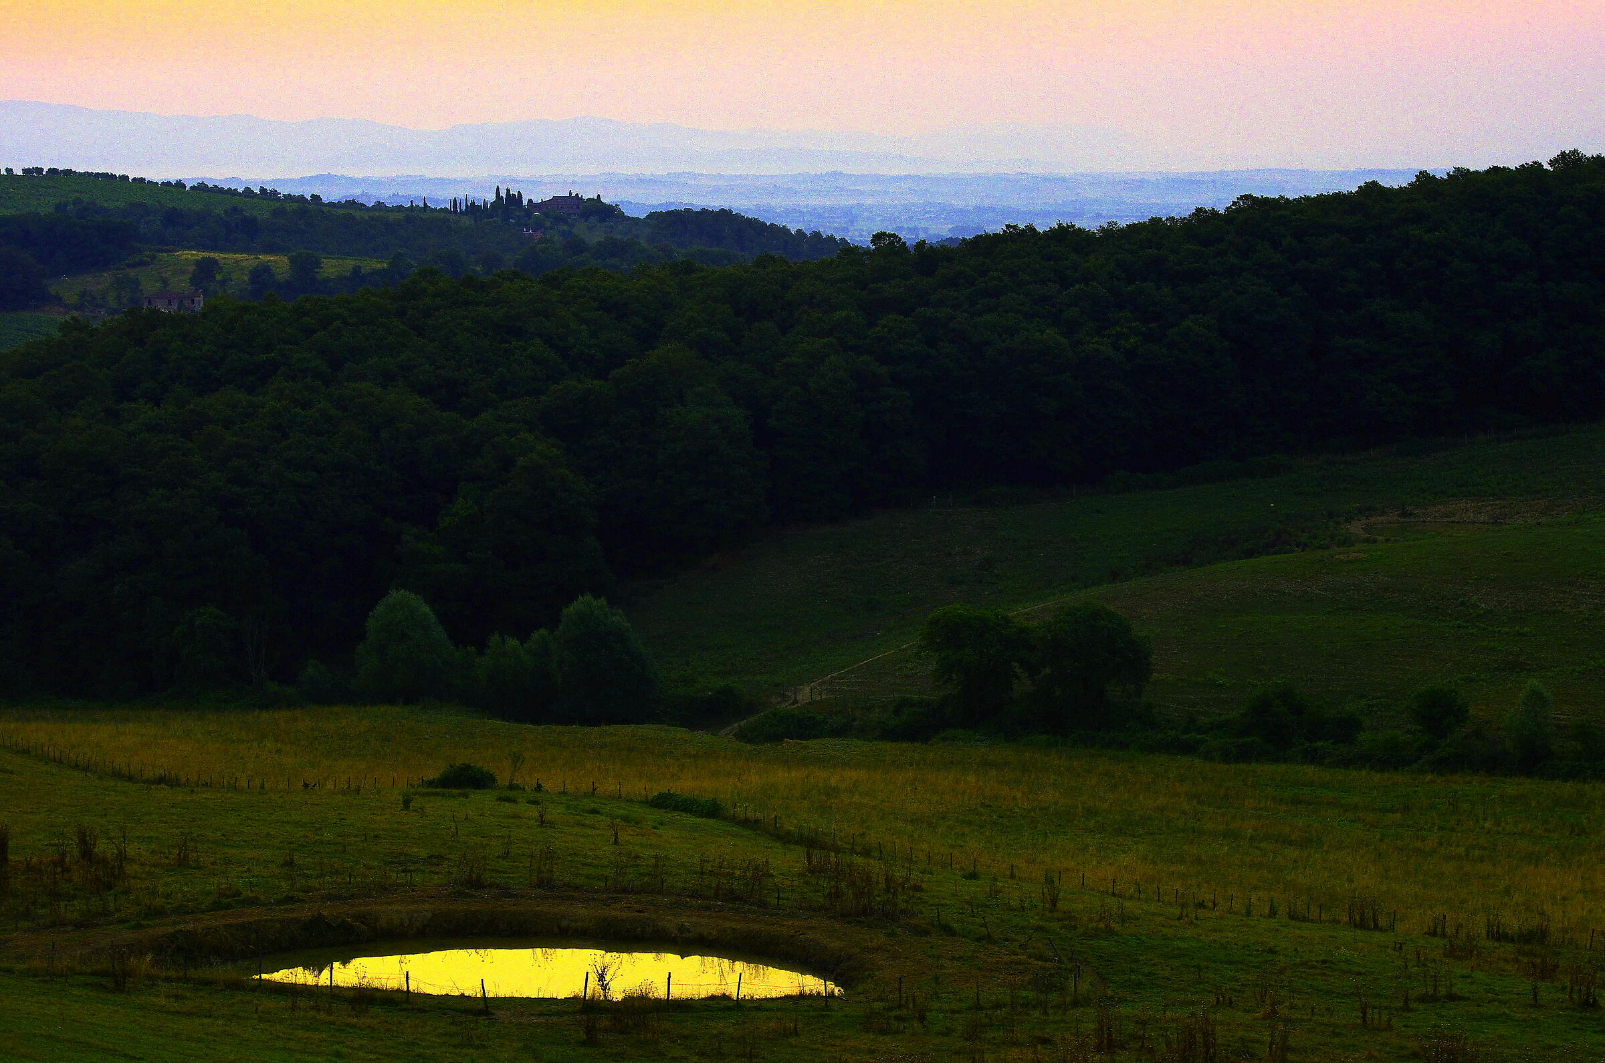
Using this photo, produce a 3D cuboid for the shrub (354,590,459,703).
[{"bbox_3d":[-35.777,10.721,330.000,9.527,10.888,9.051,0,6,0],"label":"shrub"}]

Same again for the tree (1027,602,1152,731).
[{"bbox_3d":[24.394,11.563,310.000,10.548,11.081,10.021,0,6,0],"label":"tree"}]

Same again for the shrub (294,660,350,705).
[{"bbox_3d":[-44.090,14.108,335.000,5.181,4.606,4.922,0,6,0],"label":"shrub"}]

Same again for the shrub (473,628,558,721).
[{"bbox_3d":[-25.575,13.016,325.000,7.261,8.489,6.535,0,6,0],"label":"shrub"}]

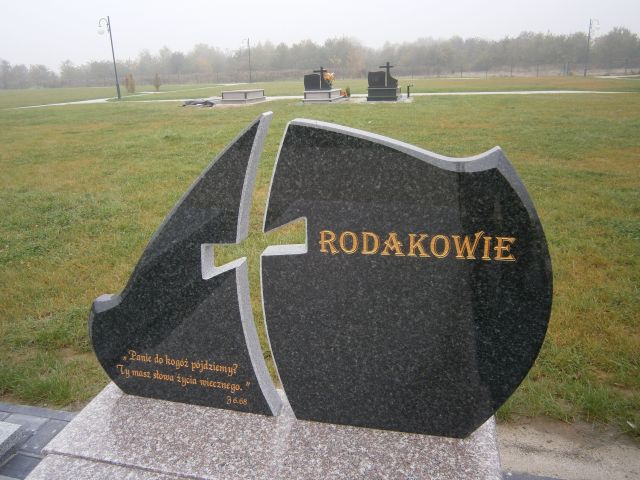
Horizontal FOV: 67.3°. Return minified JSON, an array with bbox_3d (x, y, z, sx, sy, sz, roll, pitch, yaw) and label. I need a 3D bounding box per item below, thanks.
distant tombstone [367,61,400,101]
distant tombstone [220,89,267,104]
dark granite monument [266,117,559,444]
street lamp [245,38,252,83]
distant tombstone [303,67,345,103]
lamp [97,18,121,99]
[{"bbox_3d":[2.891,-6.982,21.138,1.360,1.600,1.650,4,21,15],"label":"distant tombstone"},{"bbox_3d":[-3.548,-6.843,22.837,1.300,0.570,2.300,5,21,18],"label":"distant tombstone"},{"bbox_3d":[0.239,0.142,1.400,0.817,0.968,0.086,3,20,12],"label":"dark granite monument"},{"bbox_3d":[-8.024,-19.899,53.200,0.800,4.600,0.420,-2,20,1],"label":"street lamp"},{"bbox_3d":[0.218,-7.113,21.883,1.340,1.500,2.200,5,21,18],"label":"distant tombstone"},{"bbox_3d":[-12.425,-10.753,28.400,0.800,4.650,0.420,-2,20,1],"label":"lamp"}]

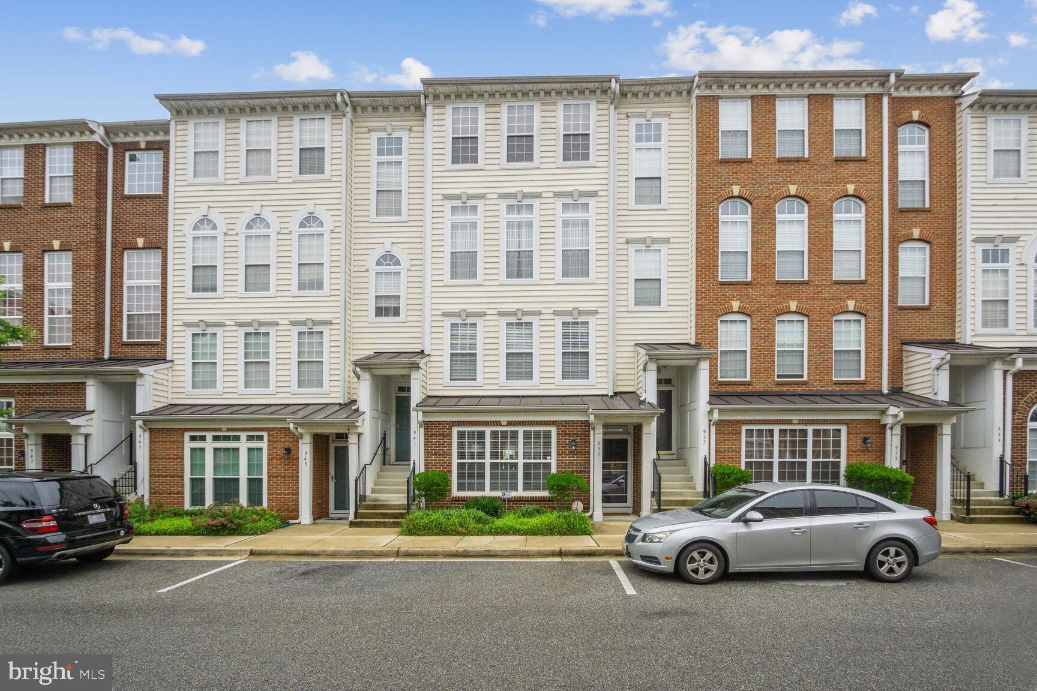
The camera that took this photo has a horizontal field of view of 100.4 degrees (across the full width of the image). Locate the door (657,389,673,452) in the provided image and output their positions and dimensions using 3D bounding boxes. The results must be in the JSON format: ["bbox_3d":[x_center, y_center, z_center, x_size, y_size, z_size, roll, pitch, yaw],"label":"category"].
[{"bbox_3d":[4.431,2.390,13.700,0.925,2.005,0.080,0,0,1],"label":"door"}]

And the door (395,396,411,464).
[{"bbox_3d":[-3.230,2.510,13.000,0.930,2.060,0.090,0,-4,2],"label":"door"}]

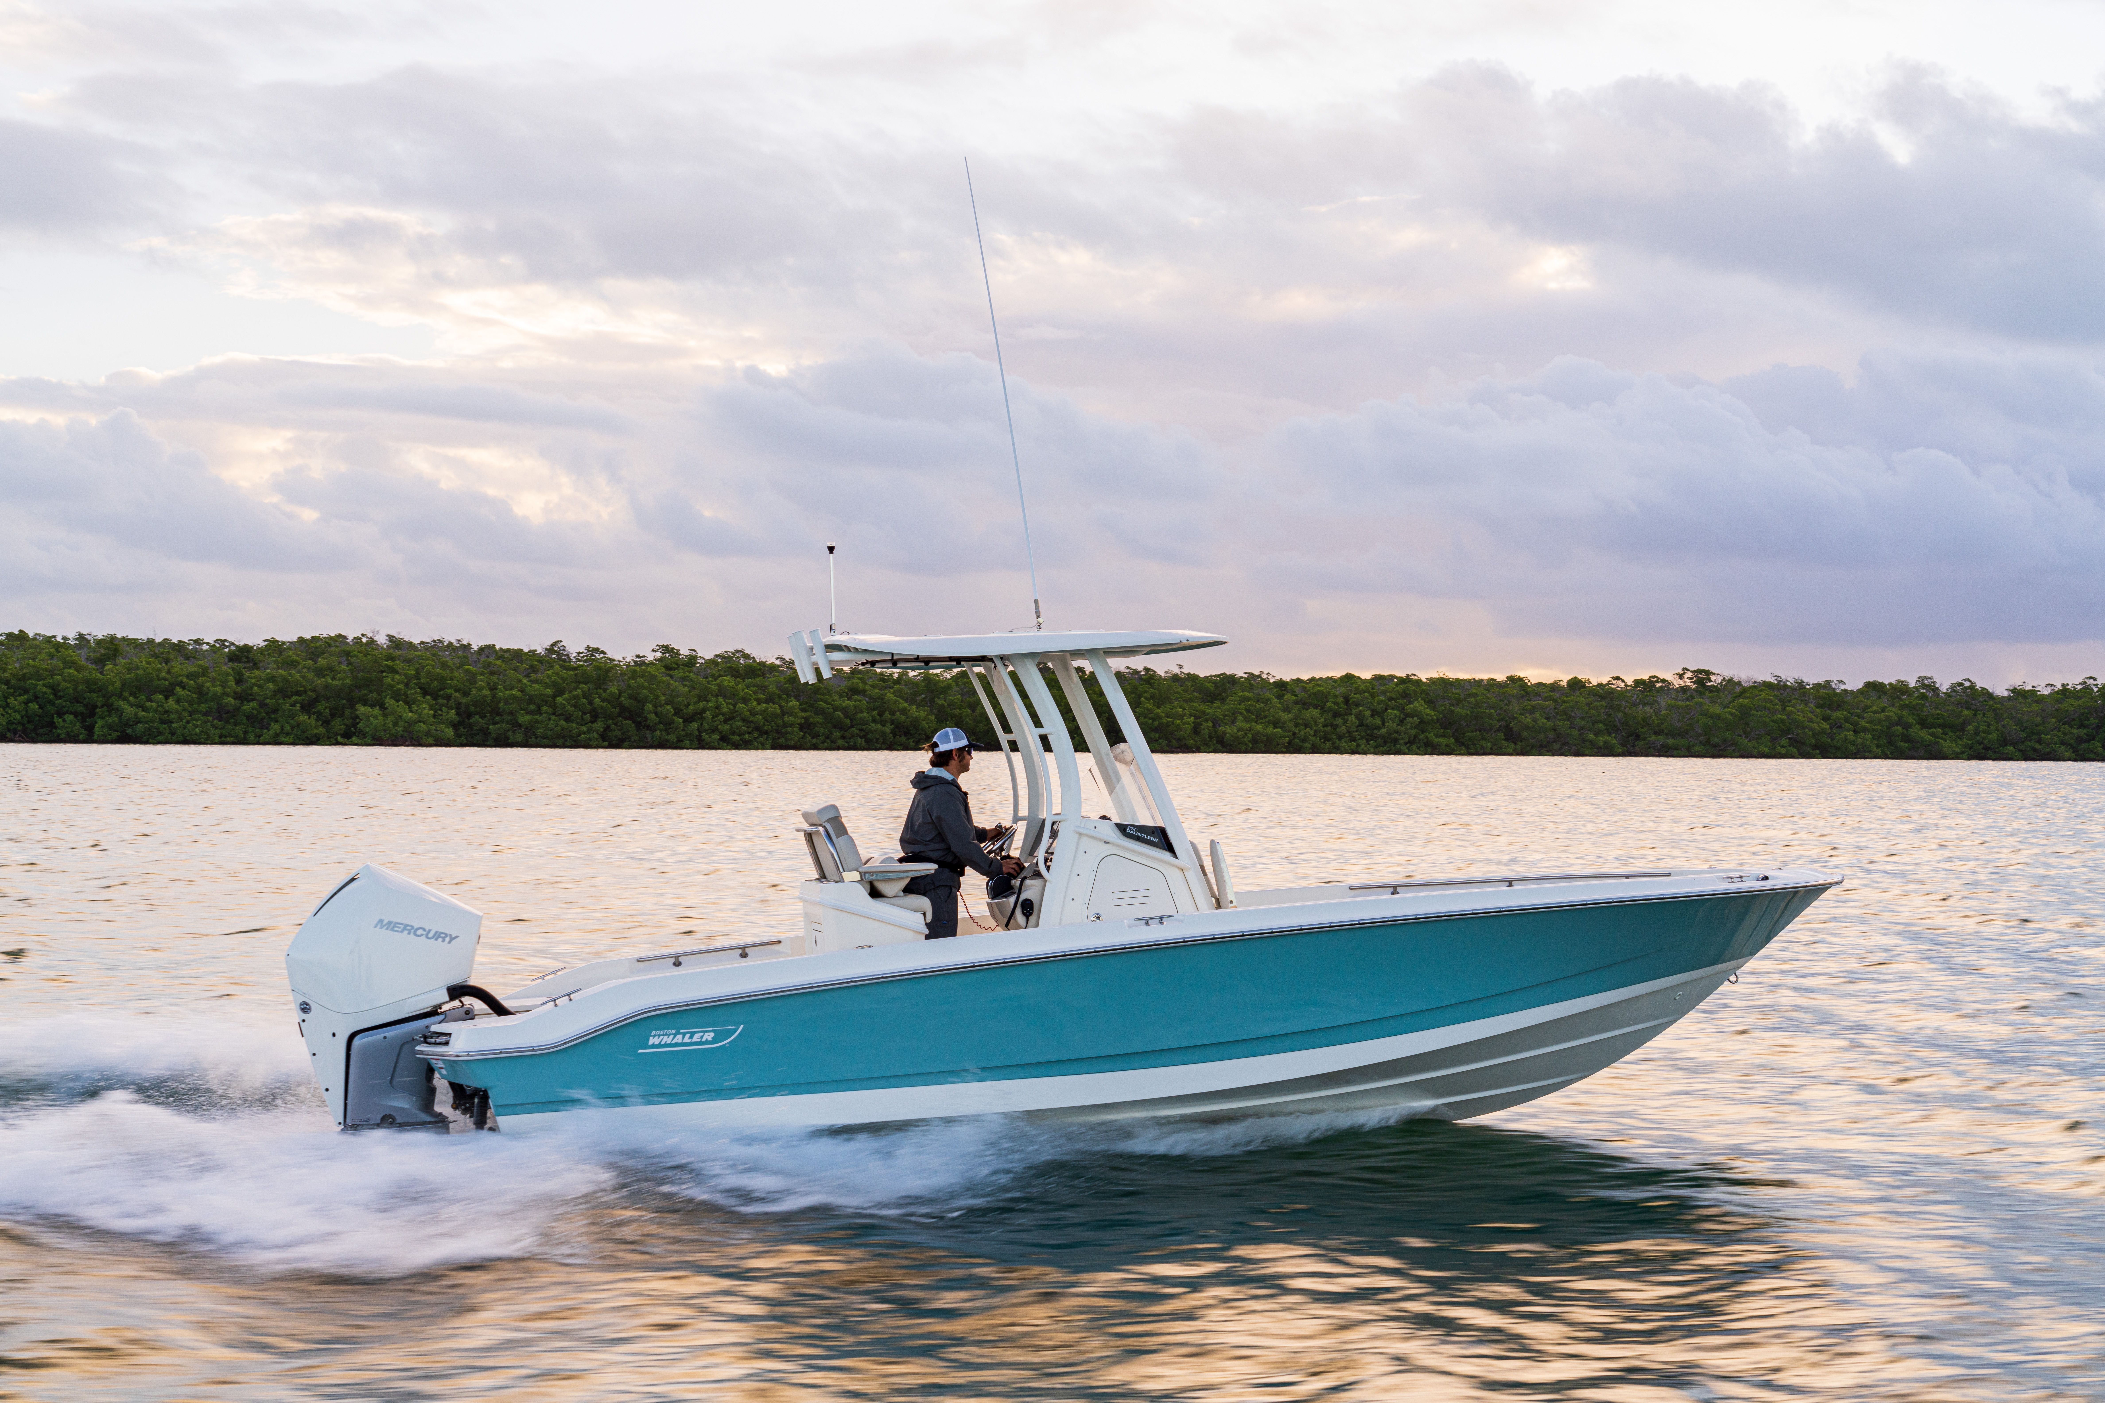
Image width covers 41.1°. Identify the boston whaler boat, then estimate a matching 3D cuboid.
[{"bbox_3d":[0.270,1.090,14.550,8.150,2.930,2.600,-3,0,-11],"label":"boston whaler boat"}]

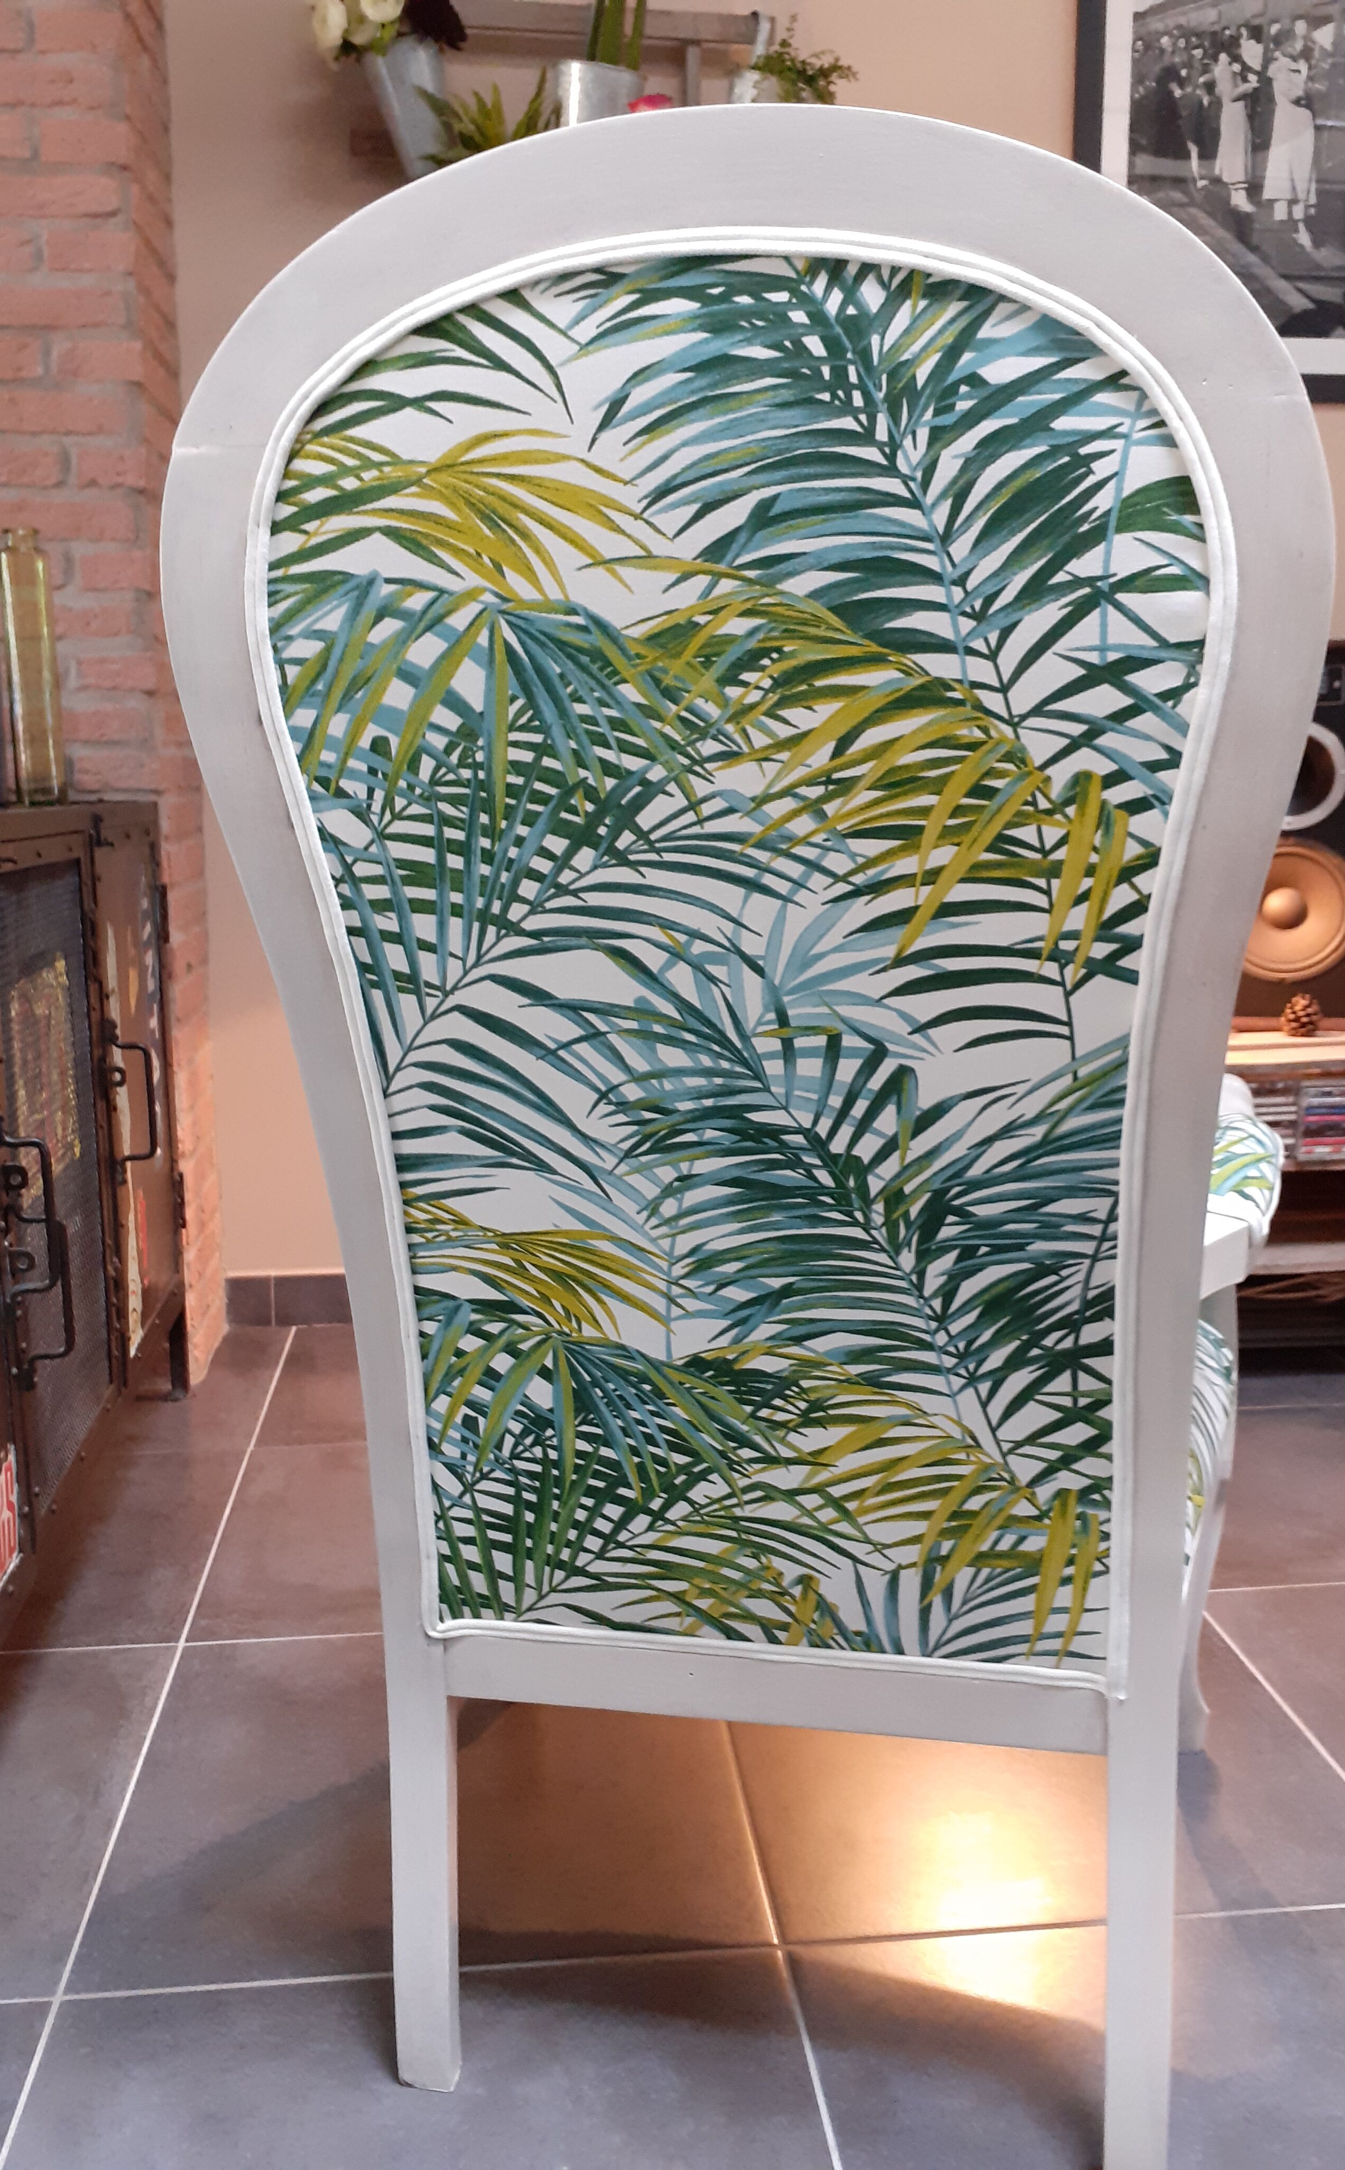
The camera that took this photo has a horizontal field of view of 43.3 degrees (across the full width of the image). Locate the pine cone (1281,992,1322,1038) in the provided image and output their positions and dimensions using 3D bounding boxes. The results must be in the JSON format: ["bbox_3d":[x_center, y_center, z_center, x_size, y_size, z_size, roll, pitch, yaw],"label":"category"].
[{"bbox_3d":[0.895,-0.101,2.407,0.054,0.061,0.054,-1,10,-6],"label":"pine cone"}]

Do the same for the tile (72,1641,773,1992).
[{"bbox_3d":[-0.196,0.584,1.426,0.503,0.010,0.493,-1,10,-6],"label":"tile"}]

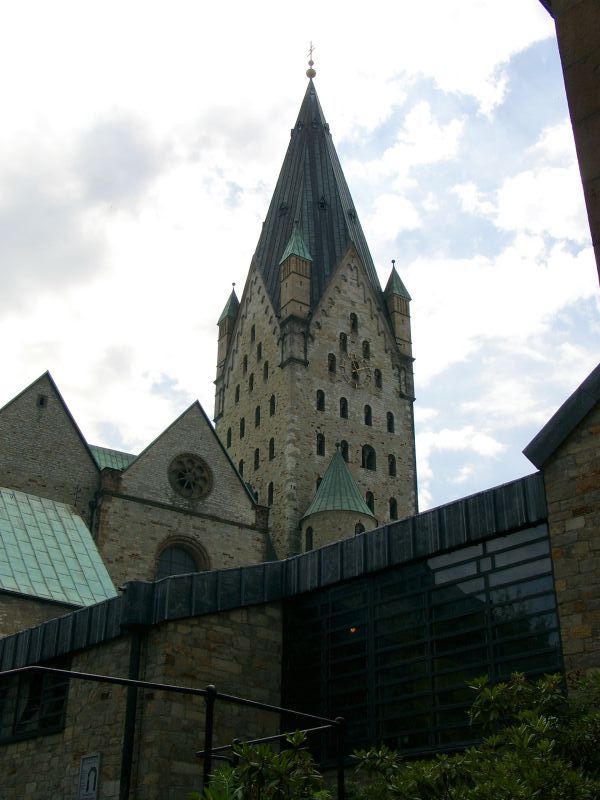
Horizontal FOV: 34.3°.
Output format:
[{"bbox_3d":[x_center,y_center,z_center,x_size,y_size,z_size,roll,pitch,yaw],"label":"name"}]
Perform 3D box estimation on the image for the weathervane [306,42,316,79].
[{"bbox_3d":[1.420,-41.060,116.990,1.200,6.400,1.700,17,-33,-28],"label":"weathervane"}]

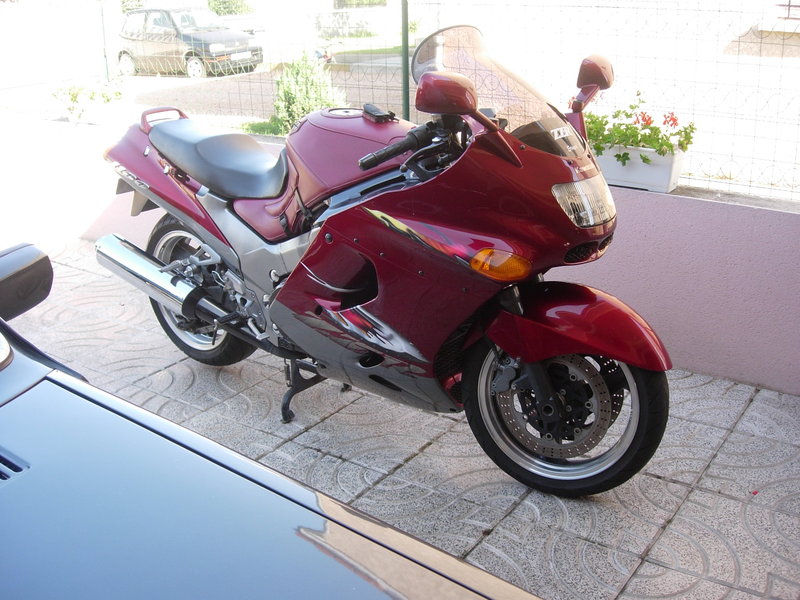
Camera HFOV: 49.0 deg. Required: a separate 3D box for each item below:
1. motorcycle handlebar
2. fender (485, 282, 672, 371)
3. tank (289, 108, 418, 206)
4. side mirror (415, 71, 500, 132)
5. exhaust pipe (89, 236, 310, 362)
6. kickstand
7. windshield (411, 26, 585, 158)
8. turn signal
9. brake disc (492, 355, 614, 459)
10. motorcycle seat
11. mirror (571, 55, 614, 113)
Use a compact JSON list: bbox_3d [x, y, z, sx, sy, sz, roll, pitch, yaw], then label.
[{"bbox_3d":[-0.011,-0.402,2.293,0.220,0.105,0.090,-17,24,-36],"label":"motorcycle handlebar"},{"bbox_3d":[0.487,0.061,2.435,0.540,0.215,0.220,8,15,23],"label":"fender"},{"bbox_3d":[-0.130,-0.448,2.709,0.540,0.270,0.360,13,24,36],"label":"tank"},{"bbox_3d":[0.129,-0.456,2.036,0.215,0.150,0.125,-18,25,-38],"label":"side mirror"},{"bbox_3d":[-0.724,0.012,3.110,1.000,0.145,0.130,25,30,26],"label":"exhaust pipe"},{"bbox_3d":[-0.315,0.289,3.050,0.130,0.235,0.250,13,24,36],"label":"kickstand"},{"bbox_3d":[0.291,-0.547,2.305,0.420,0.335,0.380,13,24,36],"label":"windshield"},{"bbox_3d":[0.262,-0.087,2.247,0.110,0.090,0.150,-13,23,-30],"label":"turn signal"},{"bbox_3d":[0.425,0.283,2.427,0.320,0.320,0.030,8,15,23],"label":"brake disc"},{"bbox_3d":[-0.604,-0.512,3.074,0.680,0.195,0.310,13,24,36],"label":"motorcycle seat"},{"bbox_3d":[0.547,-0.640,2.540,0.125,0.150,0.215,8,22,25],"label":"mirror"}]

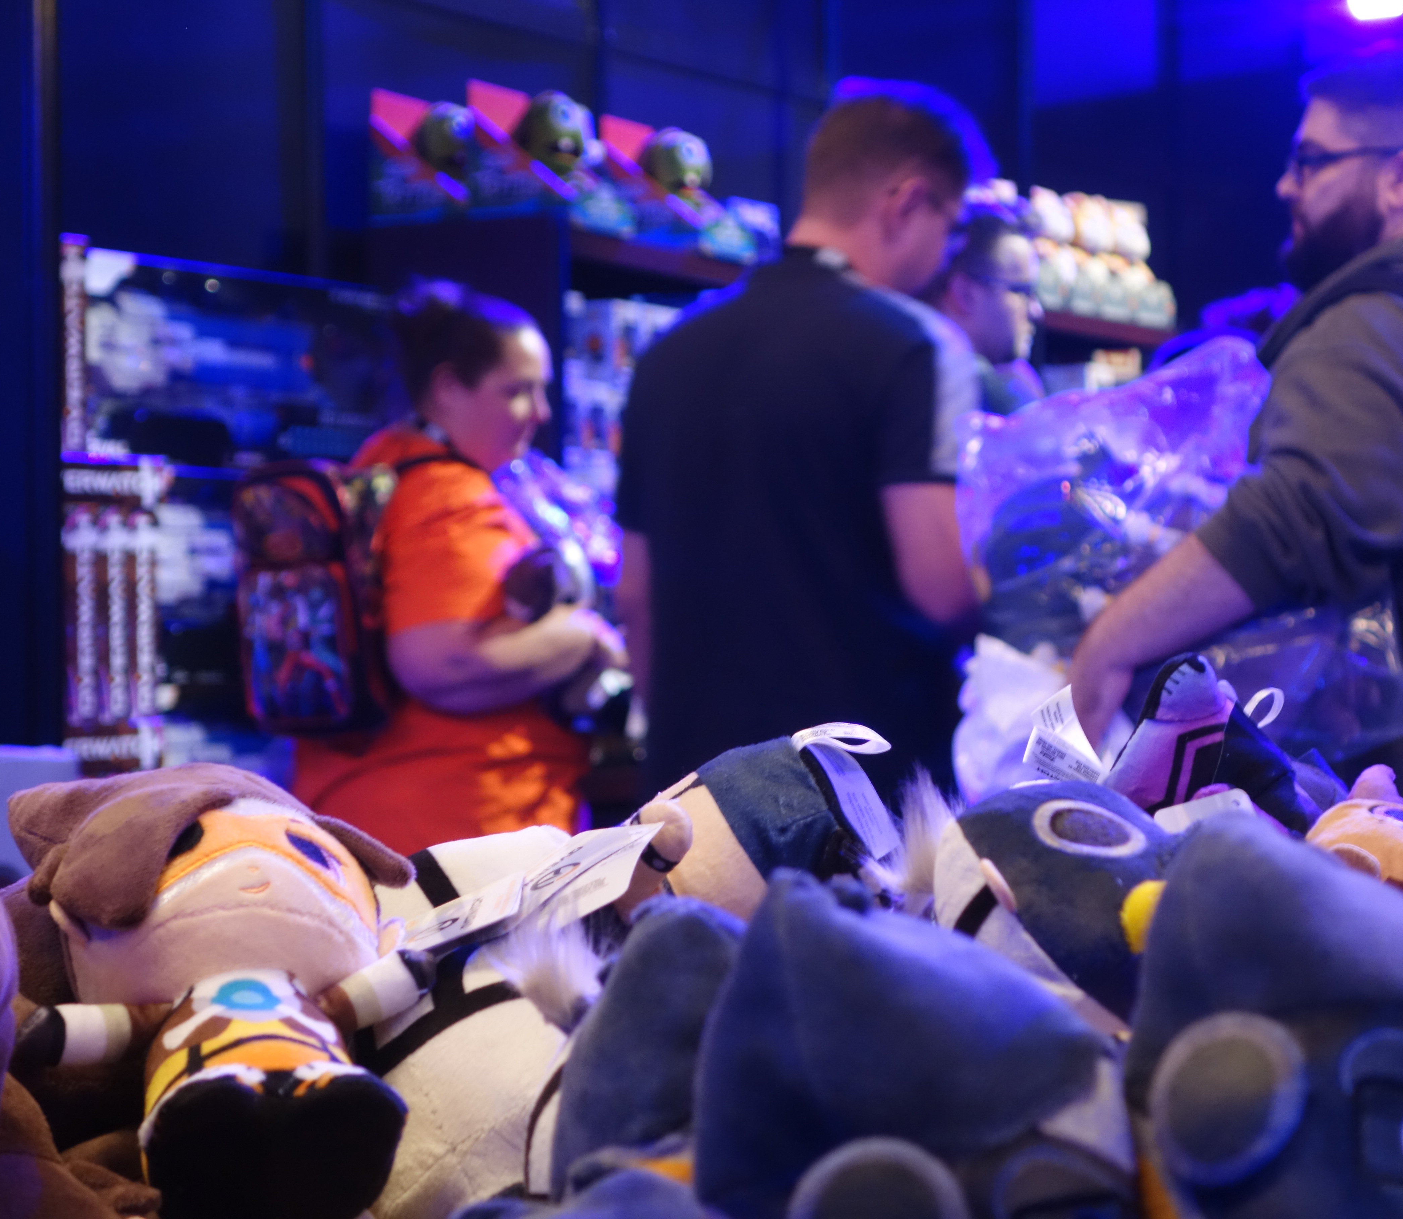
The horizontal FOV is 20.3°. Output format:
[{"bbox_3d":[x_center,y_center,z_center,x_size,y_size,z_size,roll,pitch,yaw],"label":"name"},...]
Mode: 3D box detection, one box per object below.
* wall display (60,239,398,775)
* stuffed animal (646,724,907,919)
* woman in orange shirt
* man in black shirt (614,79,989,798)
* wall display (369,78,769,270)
[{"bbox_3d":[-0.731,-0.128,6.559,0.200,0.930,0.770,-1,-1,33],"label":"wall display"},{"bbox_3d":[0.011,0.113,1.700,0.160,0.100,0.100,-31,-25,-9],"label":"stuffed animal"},{"bbox_3d":[-0.317,0.377,5.184,0.460,1.620,0.500,0,-1,-28],"label":"woman in orange shirt"},{"bbox_3d":[0.124,0.280,4.482,0.500,1.780,0.380,-1,-1,37],"label":"man in black shirt"},{"bbox_3d":[-0.219,-0.785,7.107,0.440,0.240,0.680,-1,-1,33],"label":"wall display"}]

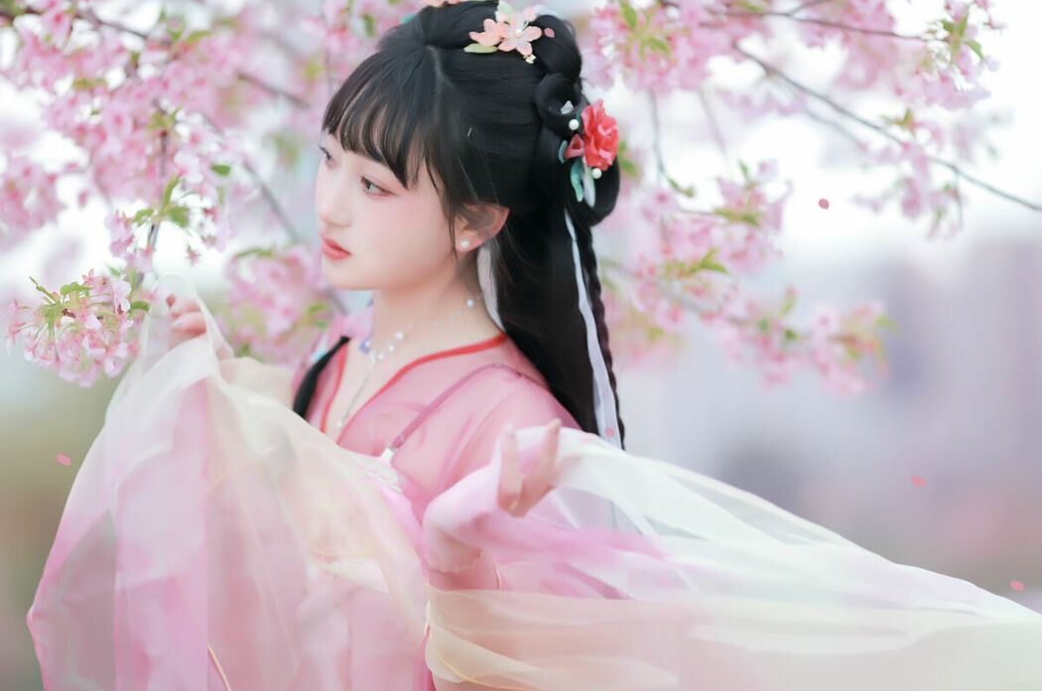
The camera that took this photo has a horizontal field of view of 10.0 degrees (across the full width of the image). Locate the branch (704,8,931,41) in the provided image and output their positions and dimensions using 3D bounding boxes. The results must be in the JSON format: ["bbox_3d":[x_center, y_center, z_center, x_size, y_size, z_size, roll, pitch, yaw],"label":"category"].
[{"bbox_3d":[0.276,-0.297,5.500,0.210,0.016,0.050,8,0,0],"label":"branch"}]

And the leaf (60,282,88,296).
[{"bbox_3d":[-0.381,-0.048,5.060,0.024,0.011,0.014,0,0,0],"label":"leaf"}]

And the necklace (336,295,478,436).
[{"bbox_3d":[-0.096,0.014,5.080,0.145,0.125,0.115,0,0,-40],"label":"necklace"}]

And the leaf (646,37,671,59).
[{"bbox_3d":[0.125,-0.270,5.380,0.026,0.013,0.014,30,0,0],"label":"leaf"}]

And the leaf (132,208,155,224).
[{"bbox_3d":[-0.328,-0.112,5.160,0.022,0.009,0.012,-28,0,0],"label":"leaf"}]

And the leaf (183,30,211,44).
[{"bbox_3d":[-0.299,-0.285,5.480,0.027,0.009,0.014,-20,0,0],"label":"leaf"}]

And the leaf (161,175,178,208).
[{"bbox_3d":[-0.306,-0.135,5.180,0.009,0.032,0.012,22,0,0],"label":"leaf"}]

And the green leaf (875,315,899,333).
[{"bbox_3d":[0.346,-0.021,5.600,0.023,0.013,0.014,20,0,0],"label":"green leaf"}]

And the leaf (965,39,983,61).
[{"bbox_3d":[0.409,-0.268,5.360,0.010,0.024,0.012,-40,0,0],"label":"leaf"}]

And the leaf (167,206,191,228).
[{"bbox_3d":[-0.298,-0.112,5.180,0.024,0.013,0.012,30,0,0],"label":"leaf"}]

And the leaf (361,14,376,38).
[{"bbox_3d":[-0.140,-0.292,5.440,0.010,0.023,0.012,-20,0,0],"label":"leaf"}]

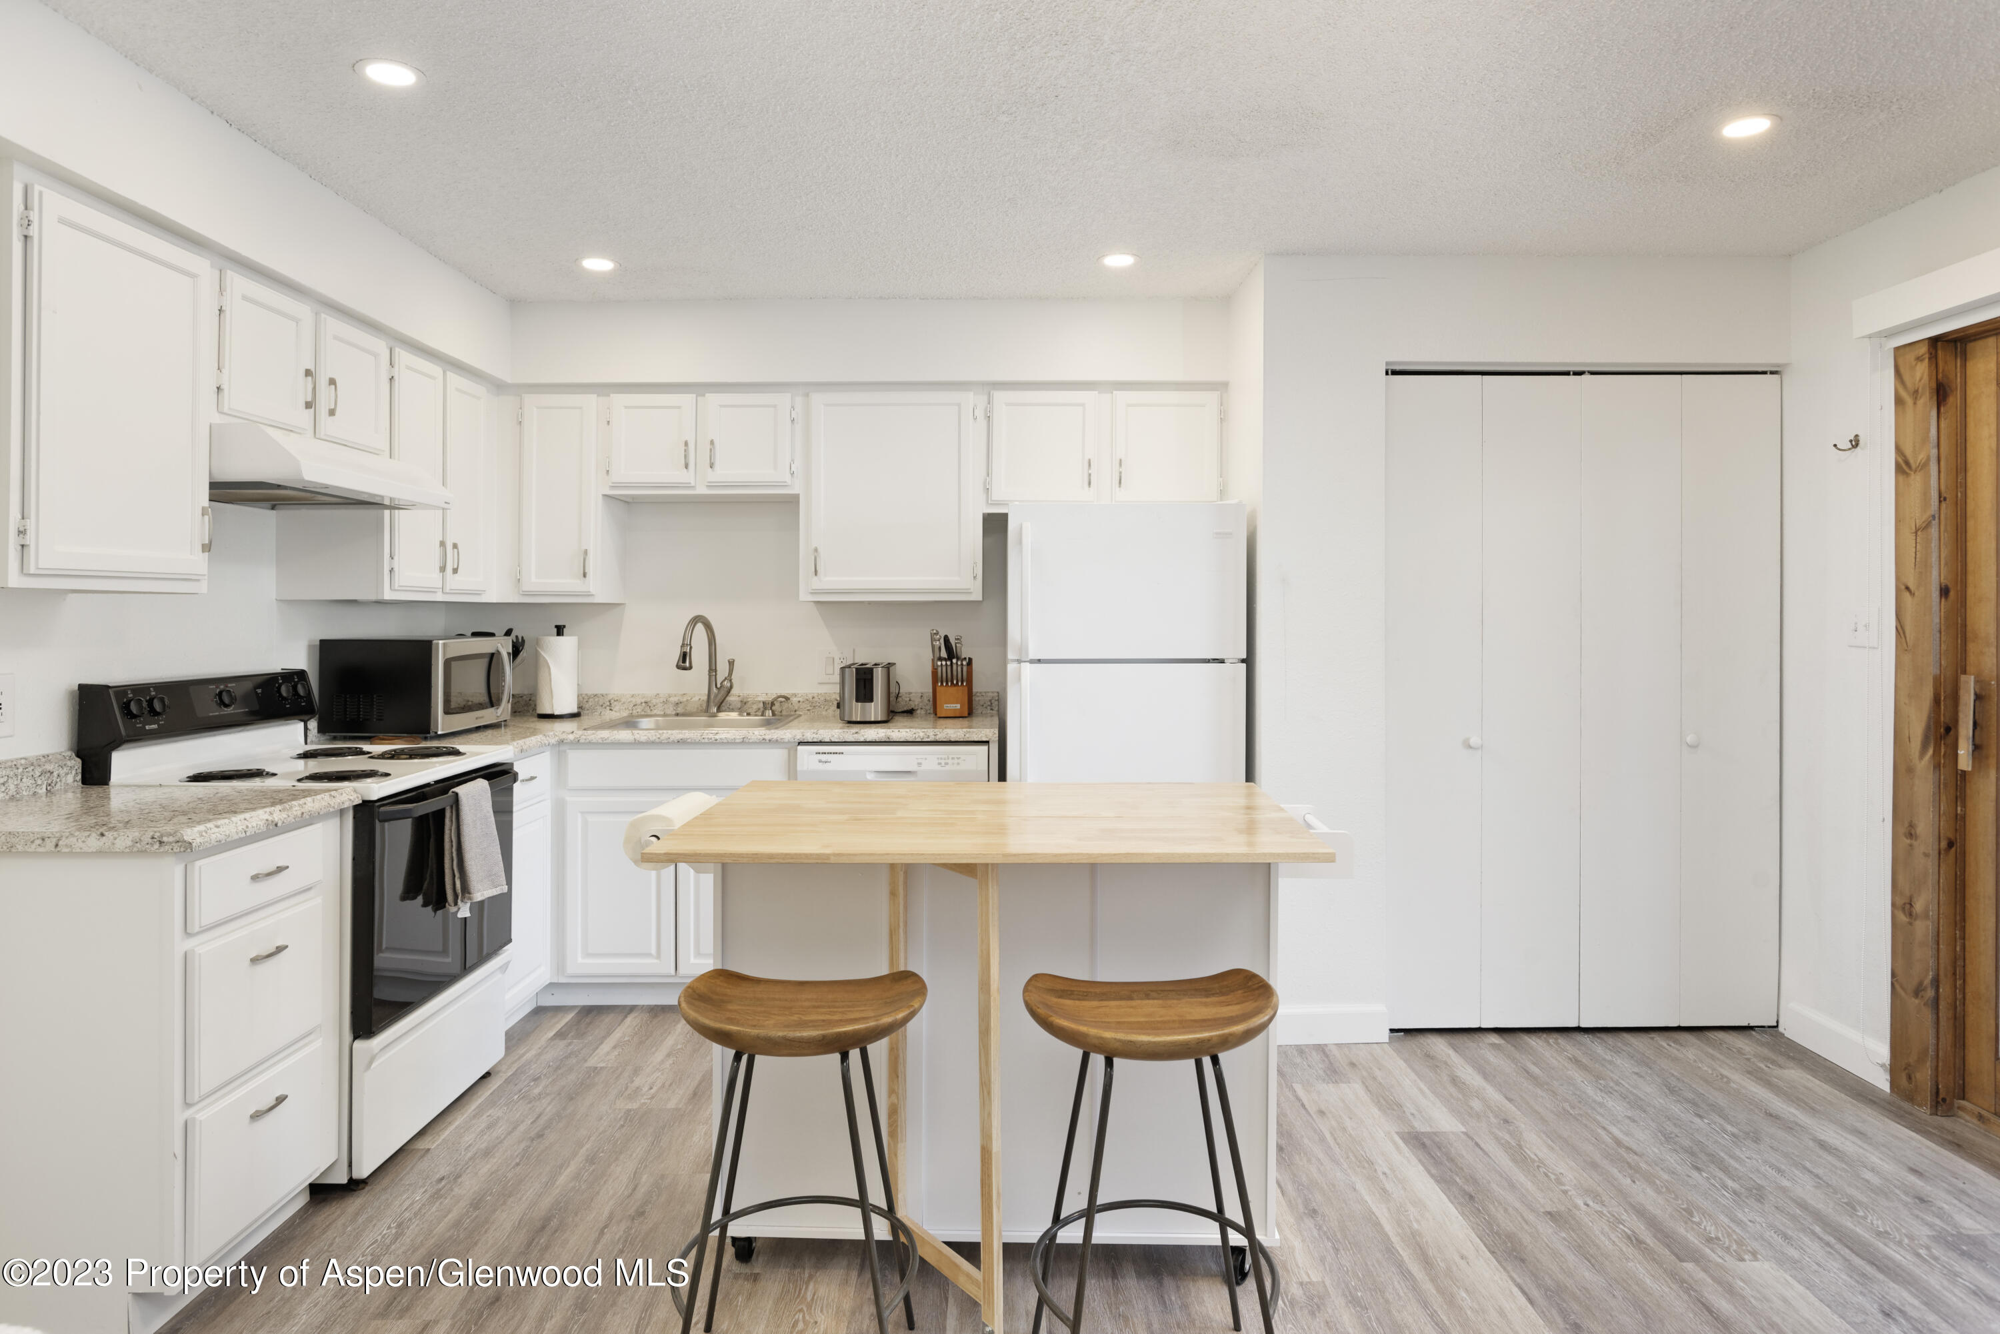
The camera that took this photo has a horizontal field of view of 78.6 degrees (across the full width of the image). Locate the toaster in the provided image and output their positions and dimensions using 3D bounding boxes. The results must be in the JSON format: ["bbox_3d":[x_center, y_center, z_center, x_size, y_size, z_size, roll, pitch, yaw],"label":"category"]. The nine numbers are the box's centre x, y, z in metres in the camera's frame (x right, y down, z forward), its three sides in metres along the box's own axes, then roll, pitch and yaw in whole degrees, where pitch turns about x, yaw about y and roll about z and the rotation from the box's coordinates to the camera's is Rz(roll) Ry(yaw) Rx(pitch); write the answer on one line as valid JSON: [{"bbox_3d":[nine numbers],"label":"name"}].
[{"bbox_3d":[-0.460,0.090,4.210,0.175,0.190,0.265,0,1,0],"label":"toaster"}]

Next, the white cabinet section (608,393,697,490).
[{"bbox_3d":[-1.192,-0.782,4.345,0.311,0.340,0.310,0,2,0],"label":"white cabinet section"}]

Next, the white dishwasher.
[{"bbox_3d":[-0.339,0.671,4.190,0.605,0.860,0.600,0,1,0],"label":"white dishwasher"}]

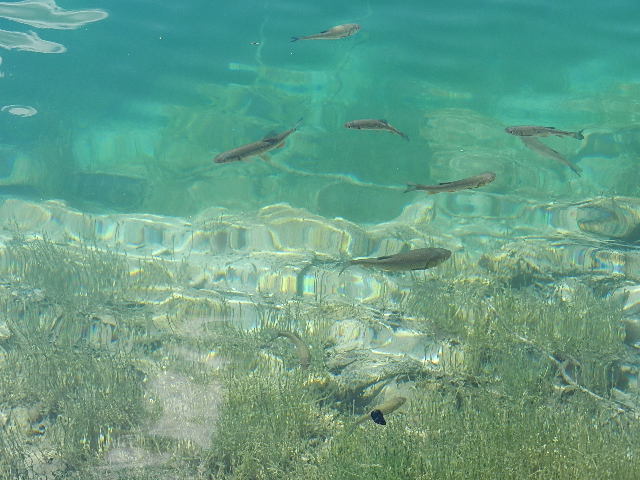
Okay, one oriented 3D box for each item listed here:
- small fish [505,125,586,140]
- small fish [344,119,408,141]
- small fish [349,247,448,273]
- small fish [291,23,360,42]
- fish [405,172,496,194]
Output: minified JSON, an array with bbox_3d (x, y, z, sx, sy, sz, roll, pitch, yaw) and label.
[{"bbox_3d":[0.713,-0.341,3.527,0.245,0.050,0.035,4,32,6],"label":"small fish"},{"bbox_3d":[0.181,-0.344,3.532,0.212,0.045,0.045,12,34,18],"label":"small fish"},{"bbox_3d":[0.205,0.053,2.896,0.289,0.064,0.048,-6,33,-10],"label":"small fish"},{"bbox_3d":[0.024,-0.787,4.241,0.299,0.052,0.045,-14,35,-21],"label":"small fish"},{"bbox_3d":[0.384,-0.167,3.249,0.285,0.050,0.042,-9,33,-13],"label":"fish"}]

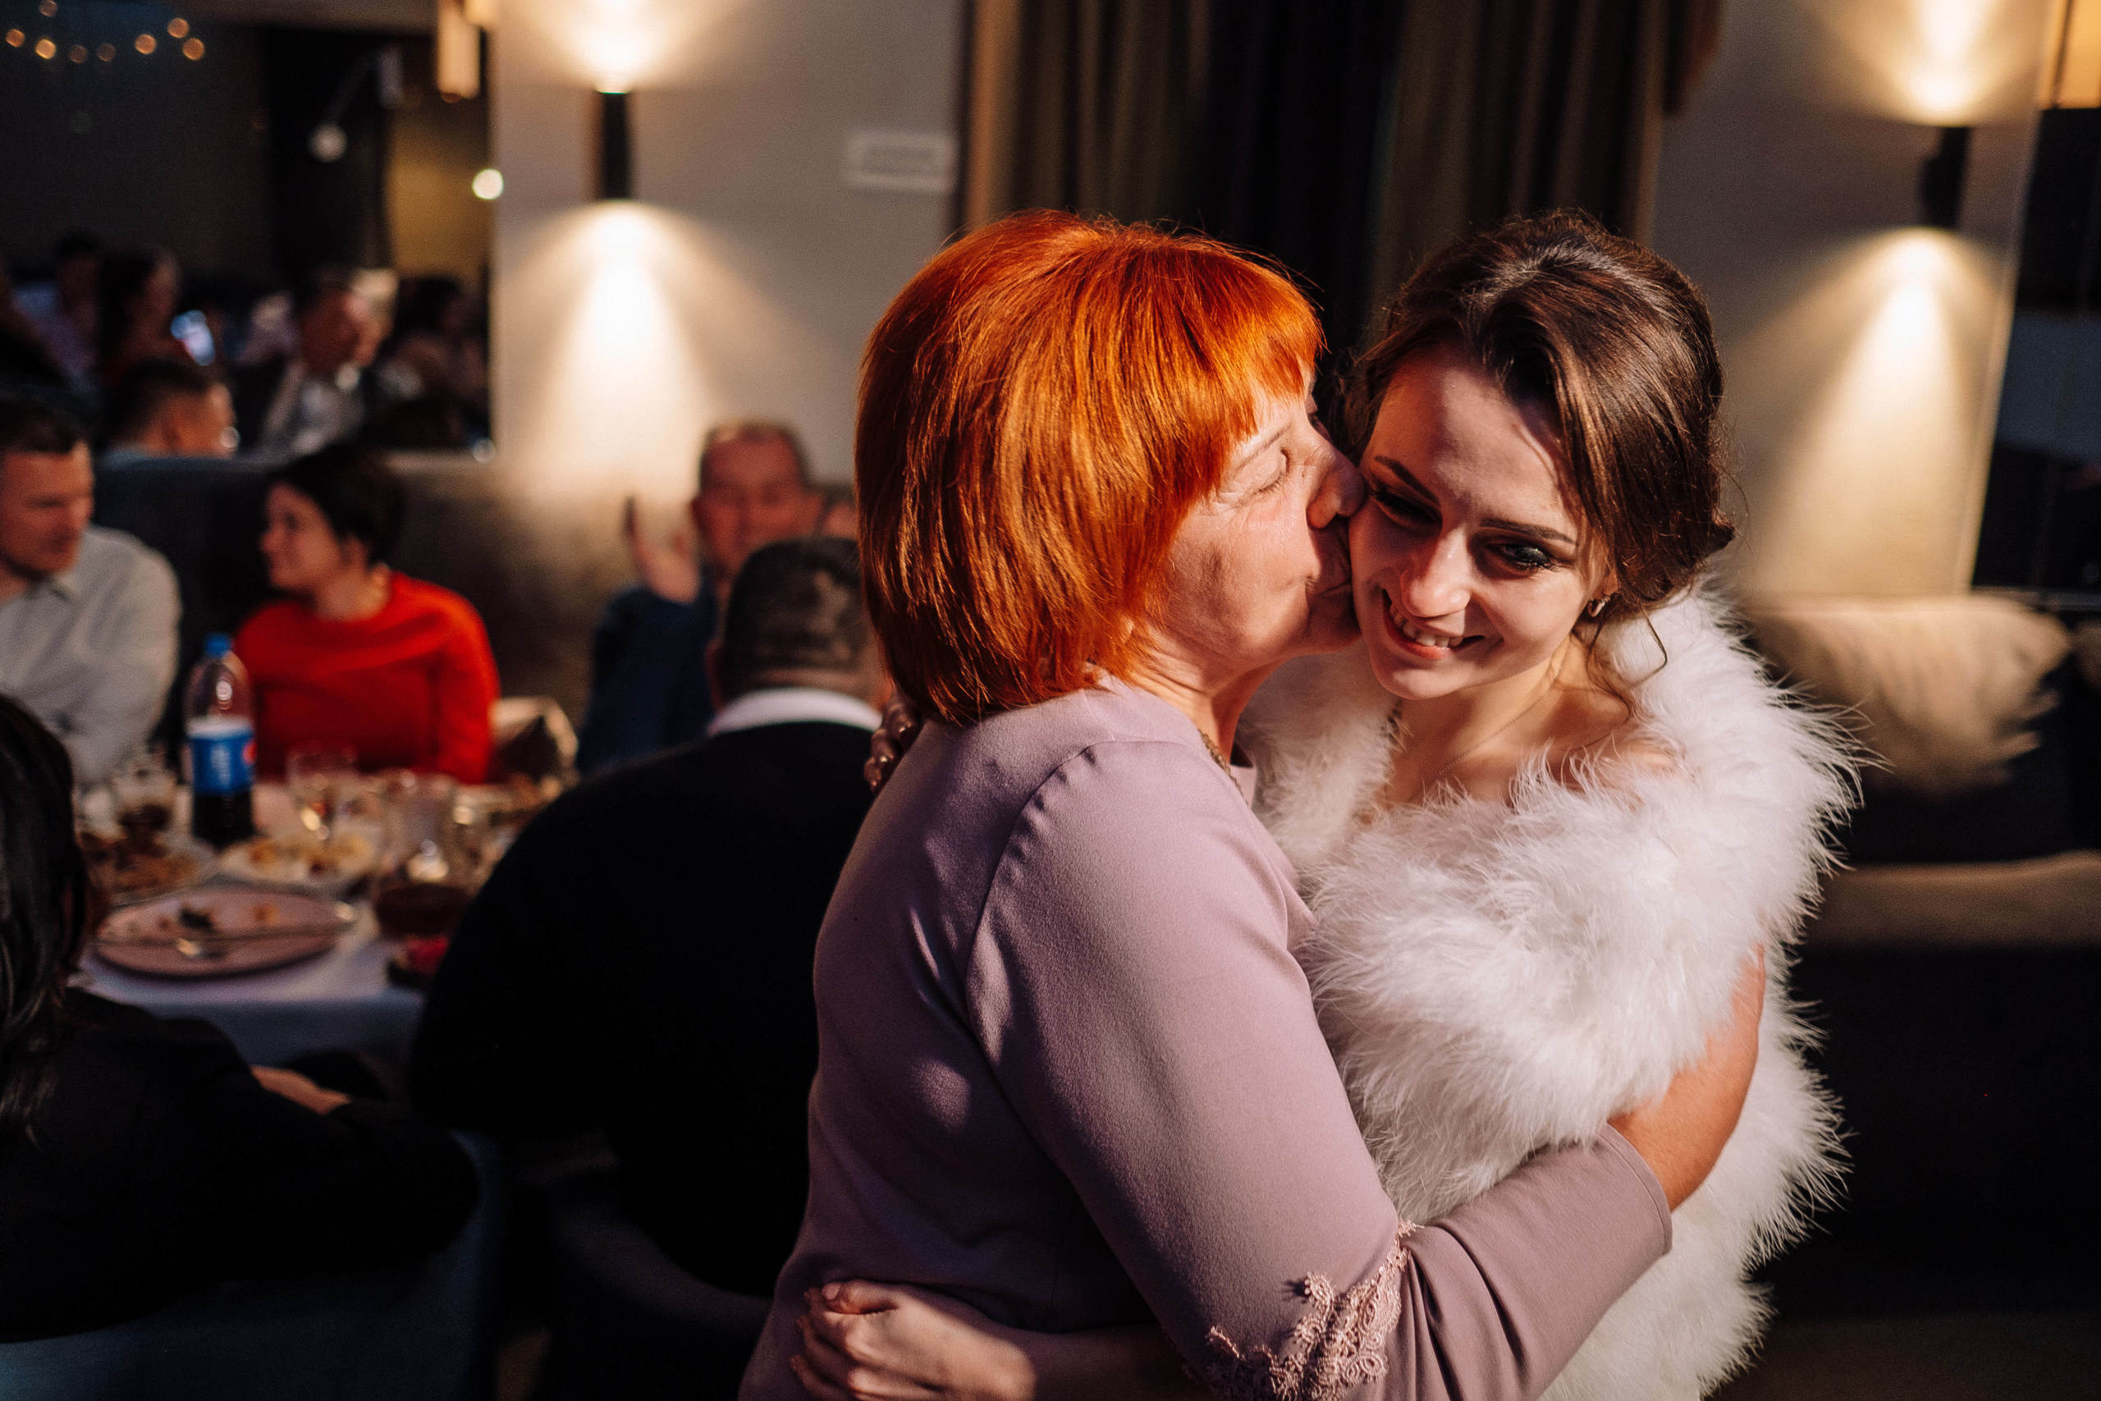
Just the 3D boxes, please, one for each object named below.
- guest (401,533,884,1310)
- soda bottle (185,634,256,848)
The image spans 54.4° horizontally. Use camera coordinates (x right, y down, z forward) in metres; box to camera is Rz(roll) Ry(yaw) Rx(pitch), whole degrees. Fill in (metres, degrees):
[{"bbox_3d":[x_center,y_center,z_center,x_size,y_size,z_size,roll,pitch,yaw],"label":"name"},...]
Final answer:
[{"bbox_3d":[-0.322,0.438,2.277,0.680,1.273,0.800,1,12,-8],"label":"guest"},{"bbox_3d":[-1.126,0.049,2.771,0.089,0.275,0.089,3,12,0],"label":"soda bottle"}]

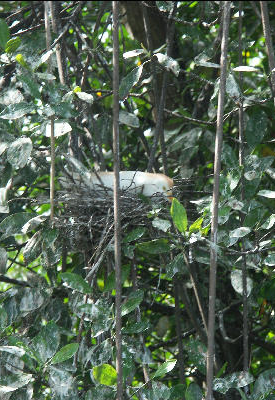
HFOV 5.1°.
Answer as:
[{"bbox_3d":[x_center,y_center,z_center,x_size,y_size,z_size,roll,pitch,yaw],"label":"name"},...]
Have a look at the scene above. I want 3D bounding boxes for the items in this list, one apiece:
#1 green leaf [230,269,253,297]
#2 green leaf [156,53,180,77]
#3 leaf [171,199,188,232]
[{"bbox_3d":[0.331,0.263,9.750,0.062,0.092,0.025,-26,-9,-5],"label":"green leaf"},{"bbox_3d":[0.100,-0.449,10.200,0.050,0.103,0.022,-36,-15,-42],"label":"green leaf"},{"bbox_3d":[0.129,0.048,9.550,0.047,0.108,0.025,-17,-6,-2],"label":"leaf"}]

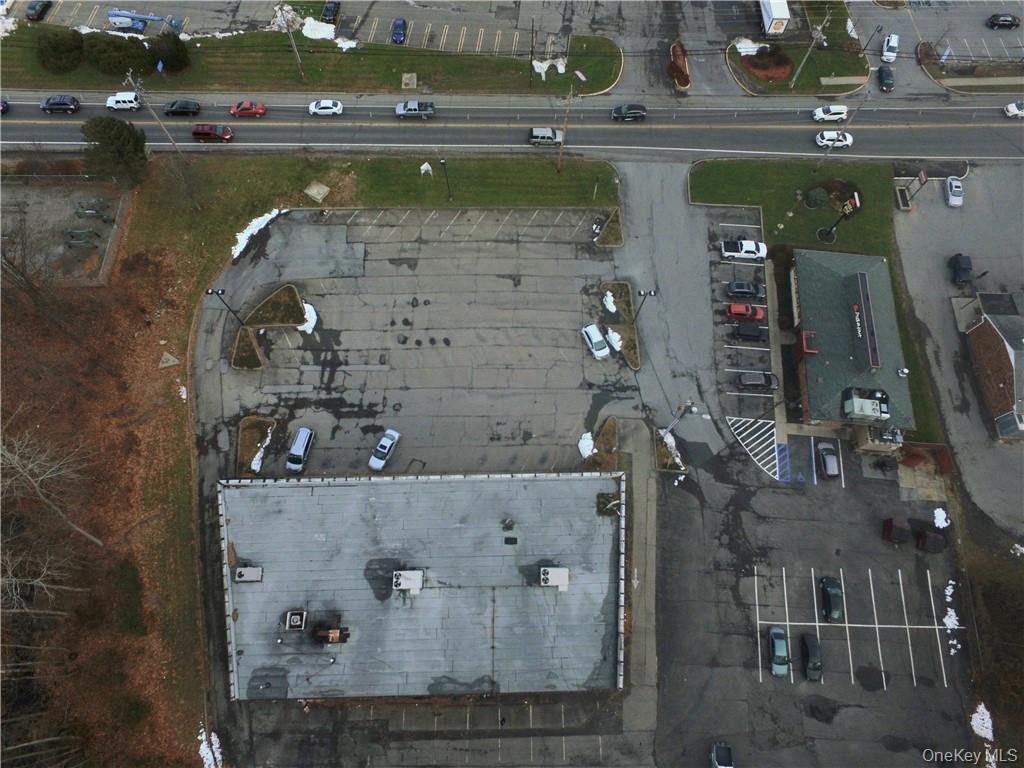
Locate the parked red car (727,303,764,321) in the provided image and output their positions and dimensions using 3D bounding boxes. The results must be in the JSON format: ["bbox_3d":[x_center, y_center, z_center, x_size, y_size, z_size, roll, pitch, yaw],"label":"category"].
[{"bbox_3d":[29.608,-9.189,74.629,4.480,1.640,1.780,4,69,0],"label":"parked red car"}]

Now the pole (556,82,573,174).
[{"bbox_3d":[6.782,-32.264,76.631,0.700,13.800,2.200,0,69,-1],"label":"pole"}]

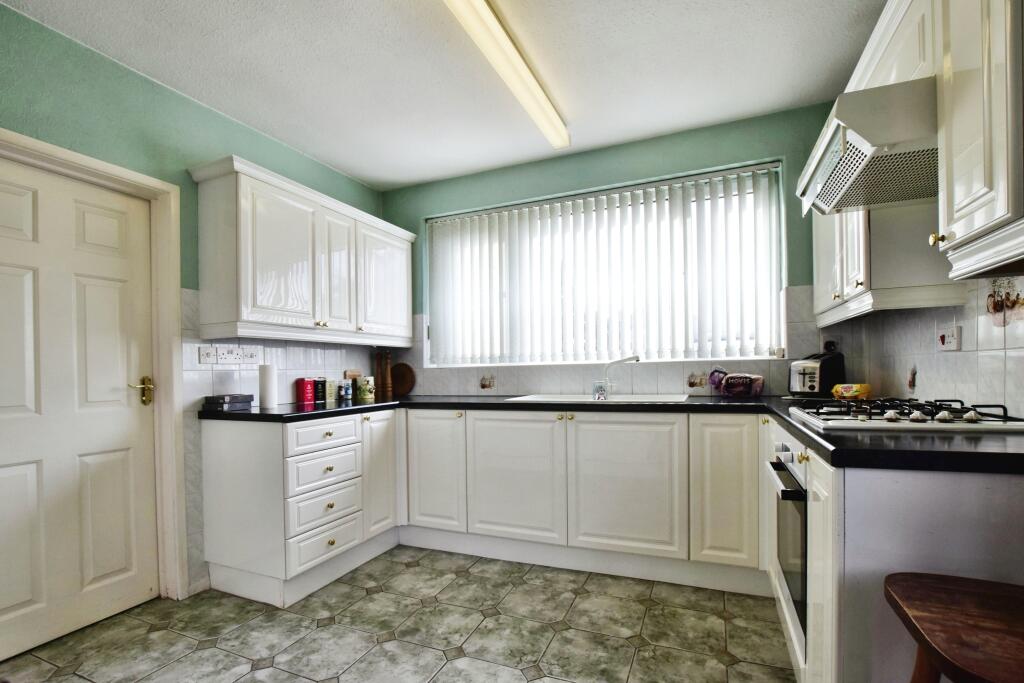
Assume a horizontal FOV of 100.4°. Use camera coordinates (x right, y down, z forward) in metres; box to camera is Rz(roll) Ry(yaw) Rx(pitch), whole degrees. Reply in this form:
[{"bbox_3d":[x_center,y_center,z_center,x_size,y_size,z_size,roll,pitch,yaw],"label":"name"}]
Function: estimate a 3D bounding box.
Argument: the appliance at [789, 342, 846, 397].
[{"bbox_3d":[1.624,0.194,2.269,0.260,0.185,0.160,1,-4,-28],"label":"appliance"}]

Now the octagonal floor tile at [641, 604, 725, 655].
[{"bbox_3d":[0.757,1.266,1.875,0.320,0.010,0.320,-3,-4,23],"label":"octagonal floor tile"}]

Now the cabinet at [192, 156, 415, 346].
[{"bbox_3d":[-1.202,-0.418,2.774,0.343,0.872,1.497,-3,-4,22],"label":"cabinet"}]

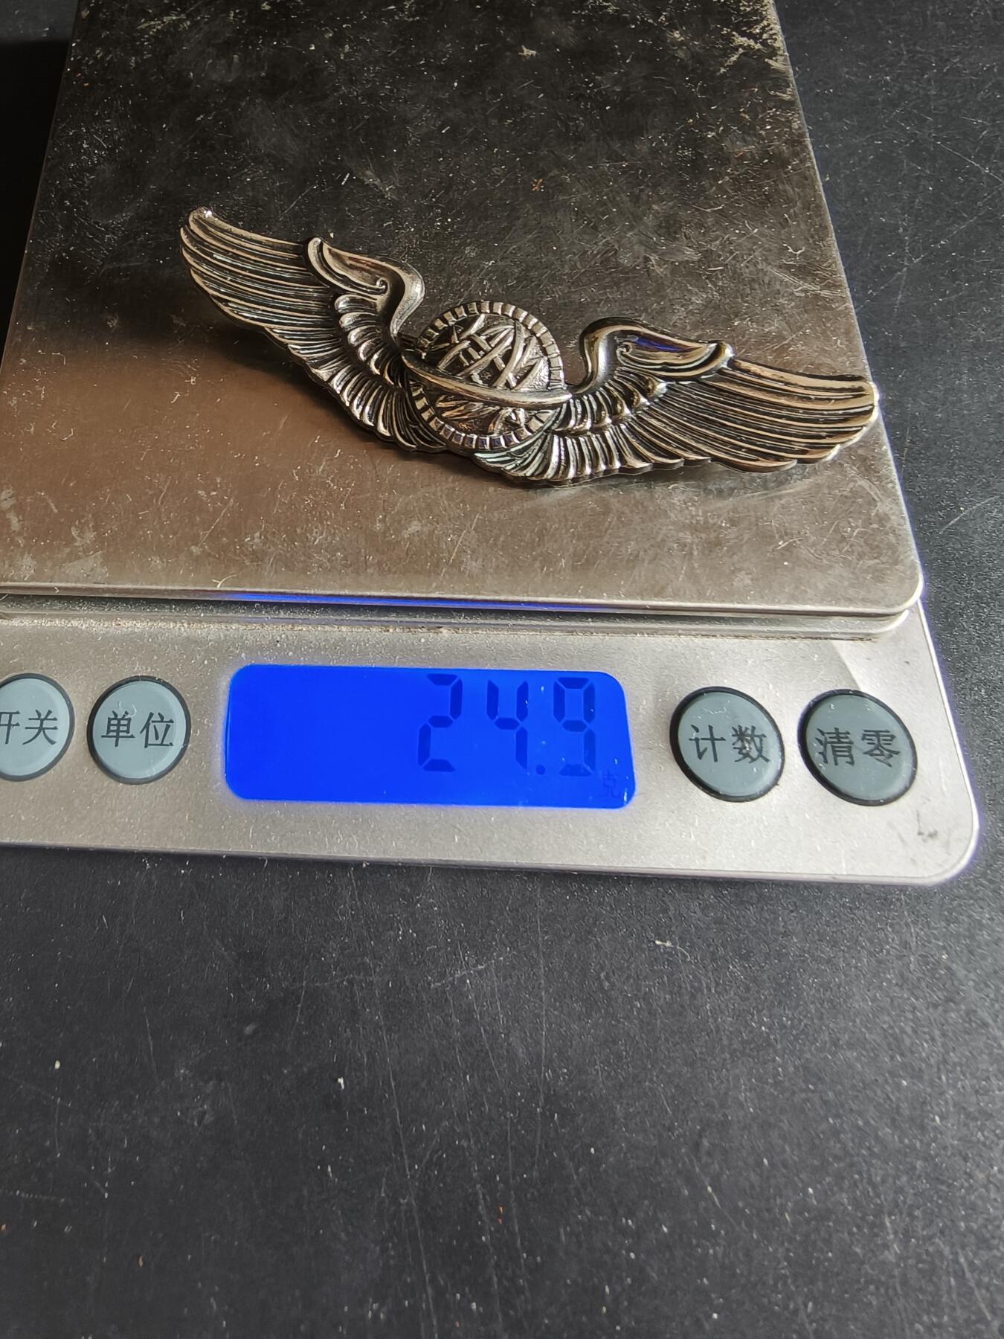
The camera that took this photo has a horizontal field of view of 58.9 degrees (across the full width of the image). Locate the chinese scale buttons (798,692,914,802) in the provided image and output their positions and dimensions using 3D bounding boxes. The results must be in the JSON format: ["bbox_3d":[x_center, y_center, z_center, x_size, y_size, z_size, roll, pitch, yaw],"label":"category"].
[{"bbox_3d":[0.038,0.008,0.095,0.012,0.002,0.012,1,69,-2],"label":"chinese scale buttons"}]

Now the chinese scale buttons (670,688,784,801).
[{"bbox_3d":[0.024,0.008,0.094,0.012,0.002,0.012,1,69,-2],"label":"chinese scale buttons"}]

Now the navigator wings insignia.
[{"bbox_3d":[-0.001,-0.031,0.096,0.079,0.008,0.022,17,82,8],"label":"navigator wings insignia"}]

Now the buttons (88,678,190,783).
[{"bbox_3d":[-0.038,0.006,0.092,0.012,0.002,0.012,1,69,-2],"label":"buttons"}]

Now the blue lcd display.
[{"bbox_3d":[-0.008,0.007,0.093,0.043,0.002,0.015,1,69,-2],"label":"blue lcd display"}]

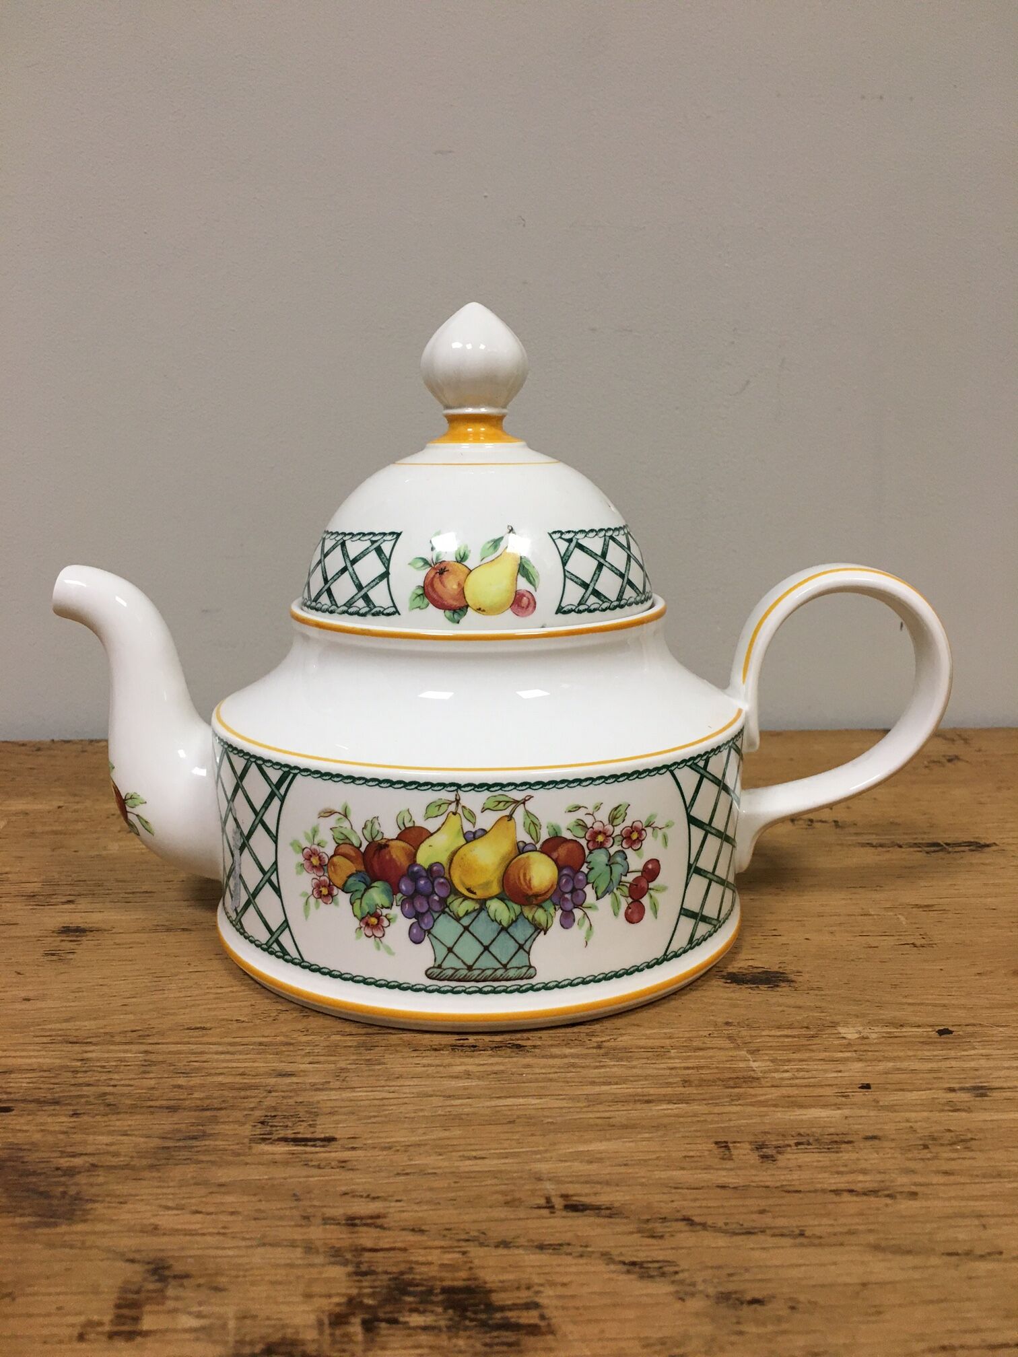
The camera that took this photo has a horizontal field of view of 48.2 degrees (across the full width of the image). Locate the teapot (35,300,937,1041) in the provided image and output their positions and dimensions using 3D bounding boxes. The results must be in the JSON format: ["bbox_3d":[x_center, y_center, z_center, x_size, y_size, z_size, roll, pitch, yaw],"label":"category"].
[{"bbox_3d":[-0.002,-0.017,0.333,0.259,0.176,0.159,0,12,-1],"label":"teapot"}]

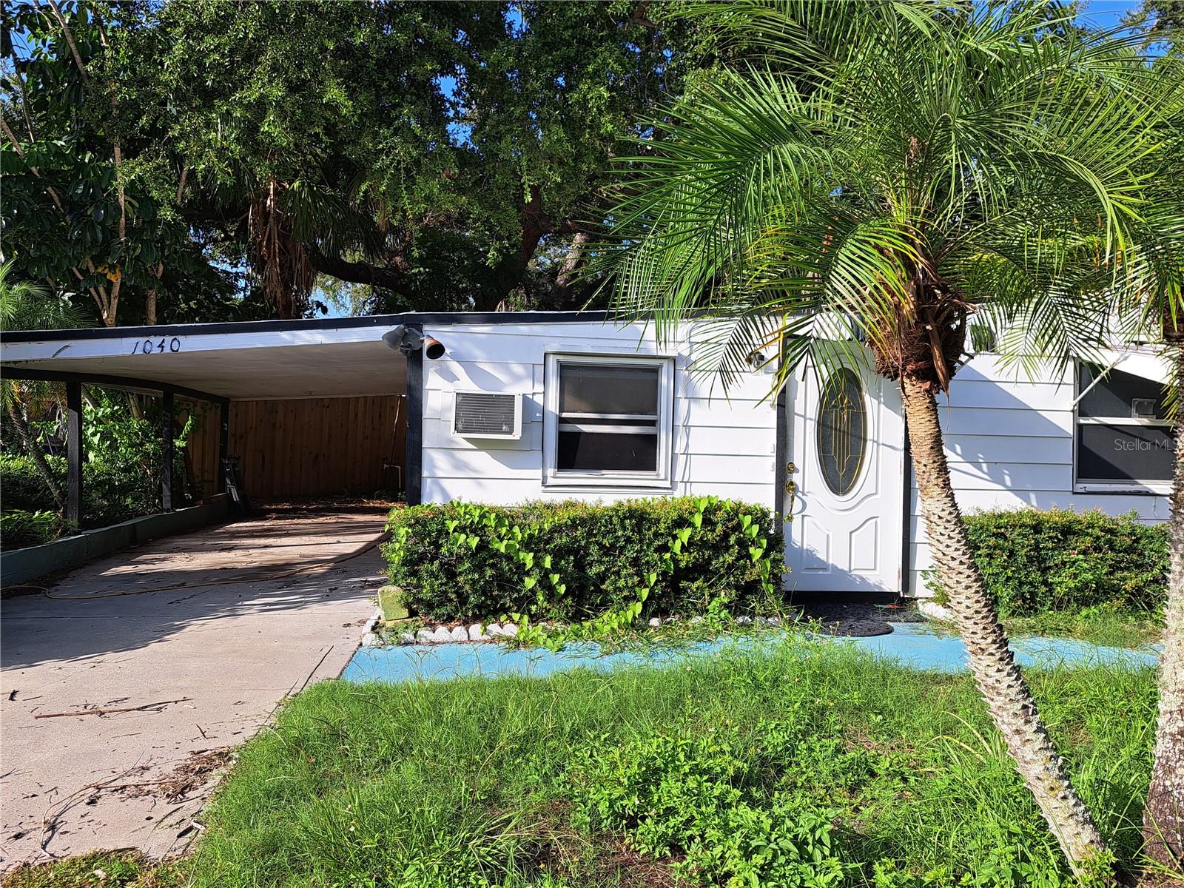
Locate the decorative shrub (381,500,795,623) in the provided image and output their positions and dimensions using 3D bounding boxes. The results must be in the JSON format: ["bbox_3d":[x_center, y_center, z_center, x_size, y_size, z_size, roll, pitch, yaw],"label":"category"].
[{"bbox_3d":[-0.050,0.800,5.830,2.700,0.770,0.680,1,0,-7],"label":"decorative shrub"}]

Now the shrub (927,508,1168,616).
[{"bbox_3d":[3.540,0.875,6.240,1.750,0.740,0.640,1,0,-7],"label":"shrub"}]

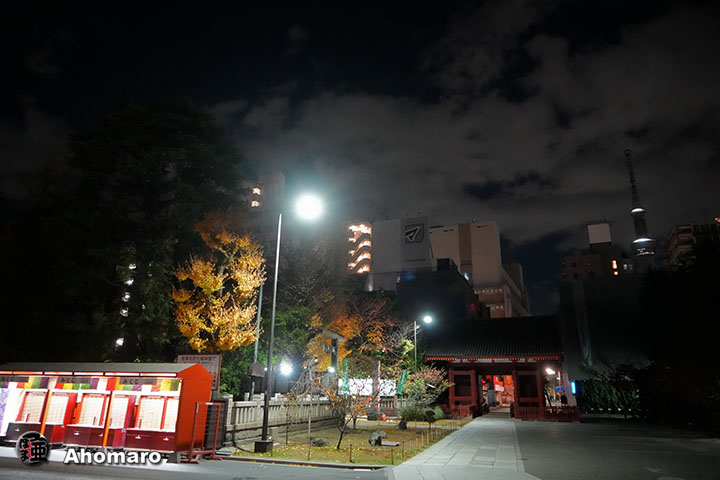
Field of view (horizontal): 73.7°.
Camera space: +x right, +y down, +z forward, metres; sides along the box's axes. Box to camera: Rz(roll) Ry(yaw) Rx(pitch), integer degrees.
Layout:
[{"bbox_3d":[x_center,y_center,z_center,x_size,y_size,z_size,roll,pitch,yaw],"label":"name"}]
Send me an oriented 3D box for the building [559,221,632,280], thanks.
[{"bbox_3d":[53.697,17.376,106.073,14.500,37.000,14.000,-5,-19,16],"label":"building"}]

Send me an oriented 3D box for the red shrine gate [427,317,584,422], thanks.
[{"bbox_3d":[11.387,10.812,41.198,11.200,8.400,8.200,-5,-19,16],"label":"red shrine gate"}]

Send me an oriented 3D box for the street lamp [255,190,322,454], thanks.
[{"bbox_3d":[-2.317,2.477,15.596,1.500,8.100,0.500,-5,-19,16],"label":"street lamp"}]

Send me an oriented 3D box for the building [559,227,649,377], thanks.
[{"bbox_3d":[30.066,10.574,58.554,10.000,20.000,14.000,-5,-19,16],"label":"building"}]

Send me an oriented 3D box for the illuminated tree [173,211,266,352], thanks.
[{"bbox_3d":[-6.009,3.190,20.658,4.300,9.800,4.300,-5,-19,16],"label":"illuminated tree"}]

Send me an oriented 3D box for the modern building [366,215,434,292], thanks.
[{"bbox_3d":[11.078,16.159,108.645,15.000,40.000,16.000,-5,-19,16],"label":"modern building"}]

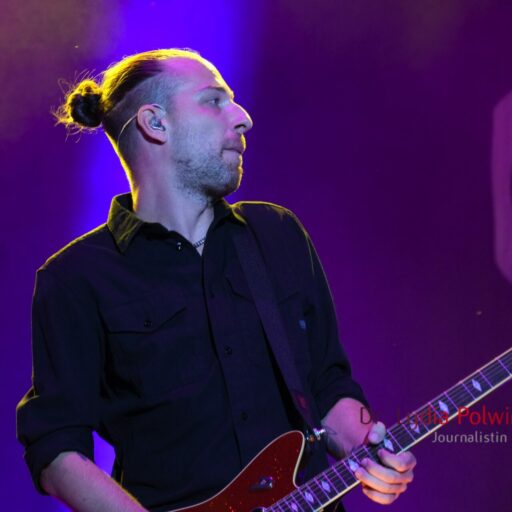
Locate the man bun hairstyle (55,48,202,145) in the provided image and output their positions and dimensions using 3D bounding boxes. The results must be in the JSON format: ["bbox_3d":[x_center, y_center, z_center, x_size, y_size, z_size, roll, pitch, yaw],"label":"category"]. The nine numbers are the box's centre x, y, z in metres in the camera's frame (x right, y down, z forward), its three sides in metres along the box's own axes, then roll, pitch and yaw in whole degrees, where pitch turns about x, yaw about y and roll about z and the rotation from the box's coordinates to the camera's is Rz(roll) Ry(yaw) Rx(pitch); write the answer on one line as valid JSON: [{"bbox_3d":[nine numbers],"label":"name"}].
[{"bbox_3d":[-0.195,-0.242,7.160,0.220,0.150,0.160,-8,-9,10],"label":"man bun hairstyle"}]

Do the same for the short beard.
[{"bbox_3d":[-0.074,-0.124,7.145,0.100,0.080,0.130,-8,-9,10],"label":"short beard"}]

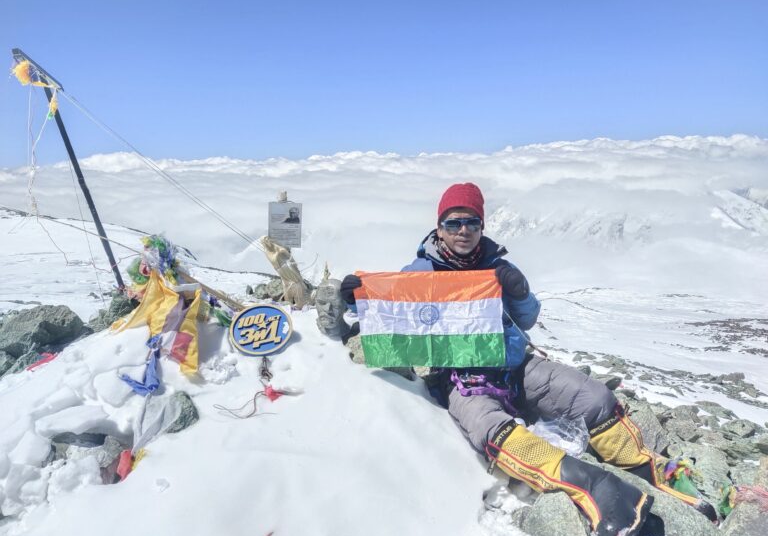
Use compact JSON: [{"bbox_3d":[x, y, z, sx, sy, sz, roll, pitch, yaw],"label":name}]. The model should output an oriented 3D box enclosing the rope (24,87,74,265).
[{"bbox_3d":[-1.699,-0.457,2.600,0.230,0.880,0.140,-11,17,-31],"label":"rope"}]

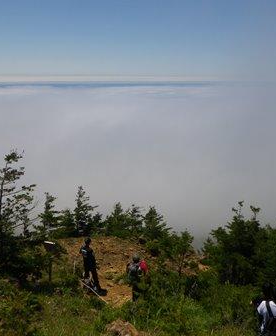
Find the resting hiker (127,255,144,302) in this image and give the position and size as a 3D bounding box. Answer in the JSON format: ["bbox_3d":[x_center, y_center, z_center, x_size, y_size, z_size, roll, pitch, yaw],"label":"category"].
[{"bbox_3d":[-0.110,3.520,11.550,0.520,1.680,0.420,0,15,0],"label":"resting hiker"}]

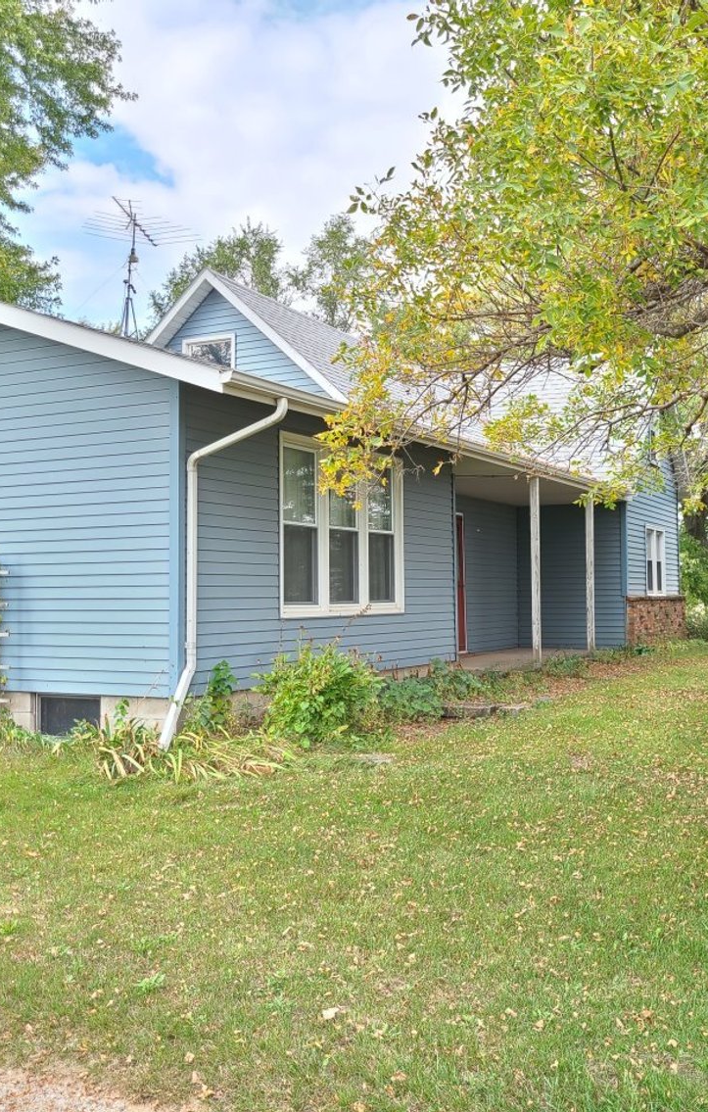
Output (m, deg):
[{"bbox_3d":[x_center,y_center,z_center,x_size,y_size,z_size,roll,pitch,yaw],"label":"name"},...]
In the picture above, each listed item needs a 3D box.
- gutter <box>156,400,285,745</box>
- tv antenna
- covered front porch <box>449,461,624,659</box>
[{"bbox_3d":[-1.042,0.133,8.844,0.947,2.765,0.503,-1,-2,28],"label":"gutter"},{"bbox_3d":[-3.857,-5.133,20.100,2.250,2.450,2.500,-1,-2,7],"label":"tv antenna"},{"bbox_3d":[2.445,0.280,16.544,1.802,2.472,5.070,-1,-2,28],"label":"covered front porch"}]

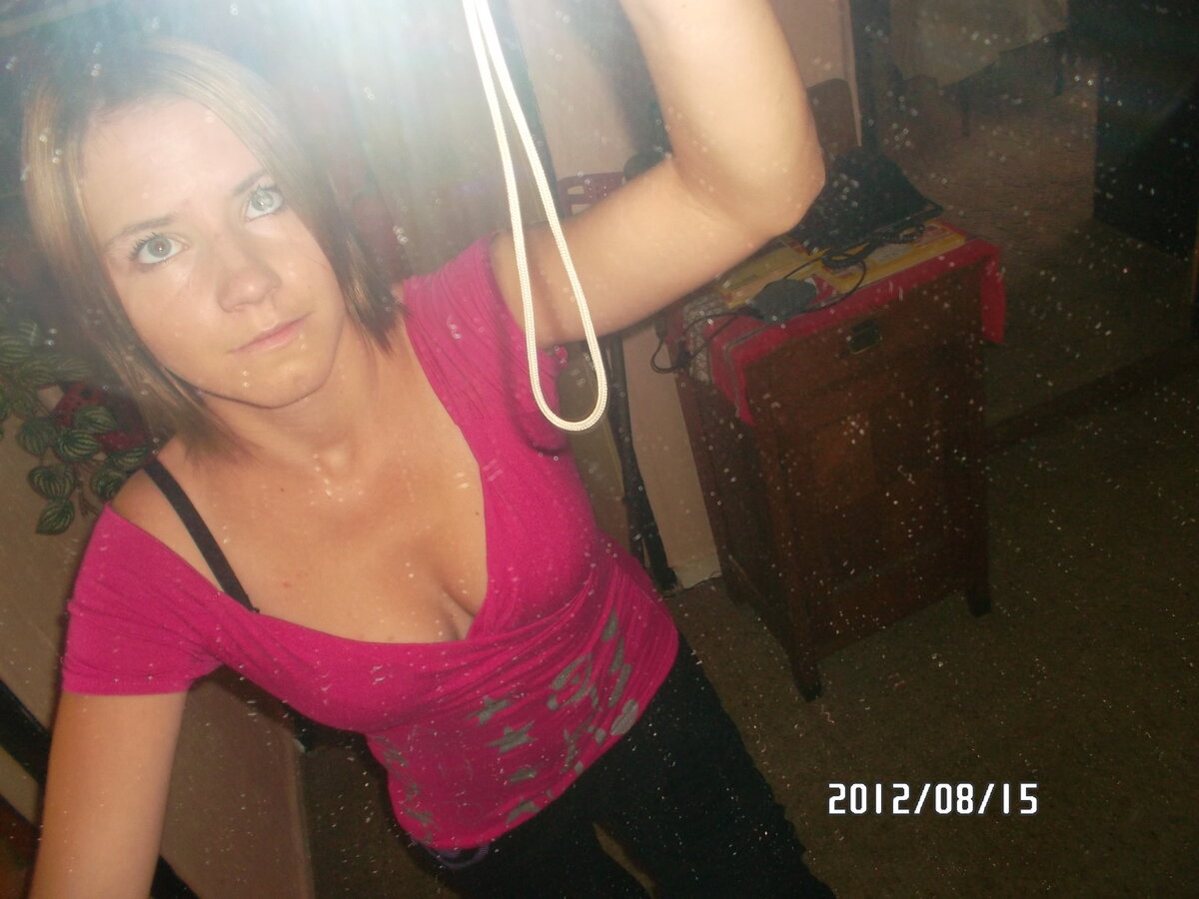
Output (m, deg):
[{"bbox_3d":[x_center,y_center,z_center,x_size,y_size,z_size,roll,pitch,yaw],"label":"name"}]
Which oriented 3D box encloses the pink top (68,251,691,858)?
[{"bbox_3d":[-0.168,0.150,0.841,0.470,0.500,0.240,-33,39,-9],"label":"pink top"}]

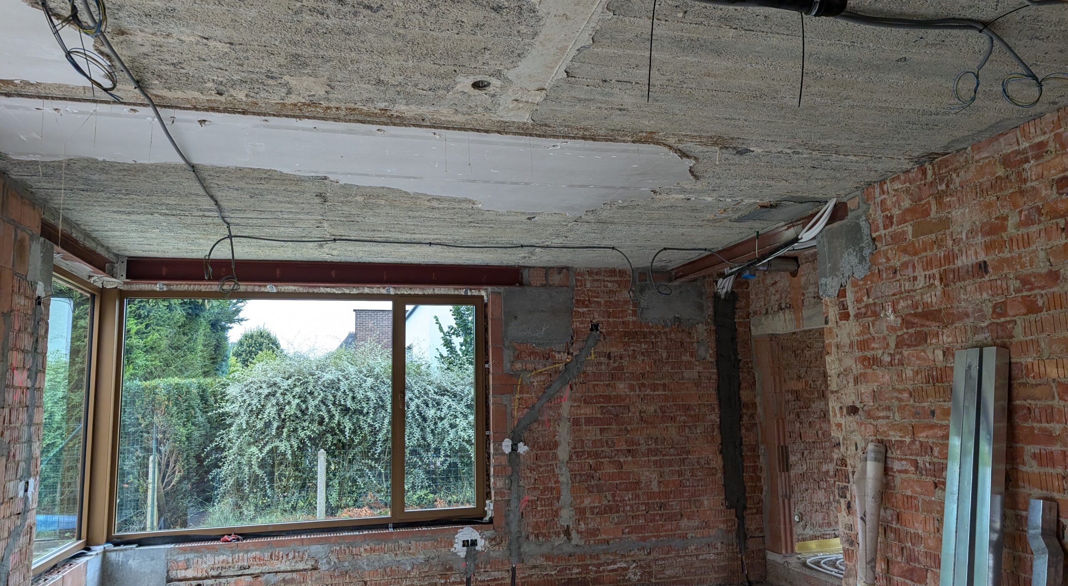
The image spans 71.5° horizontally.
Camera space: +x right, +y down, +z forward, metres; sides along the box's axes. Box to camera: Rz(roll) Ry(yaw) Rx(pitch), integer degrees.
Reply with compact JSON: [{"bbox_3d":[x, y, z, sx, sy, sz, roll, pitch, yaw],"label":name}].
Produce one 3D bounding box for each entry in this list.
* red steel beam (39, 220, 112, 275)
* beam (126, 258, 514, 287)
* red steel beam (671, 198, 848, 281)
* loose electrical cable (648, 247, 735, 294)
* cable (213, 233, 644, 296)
[{"bbox_3d":[-2.596,-0.233,4.175,0.100,0.107,1.280,1,-8,-15],"label":"red steel beam"},{"bbox_3d":[-1.405,-0.129,5.323,2.720,0.165,0.140,1,-8,-14],"label":"beam"},{"bbox_3d":[1.452,-0.293,4.957,0.120,0.100,2.120,1,-8,-16],"label":"red steel beam"},{"bbox_3d":[1.081,-0.142,5.110,0.642,0.324,0.130,1,-8,-14],"label":"loose electrical cable"},{"bbox_3d":[-0.637,-0.143,4.730,2.742,0.348,0.150,1,-8,-14],"label":"cable"}]

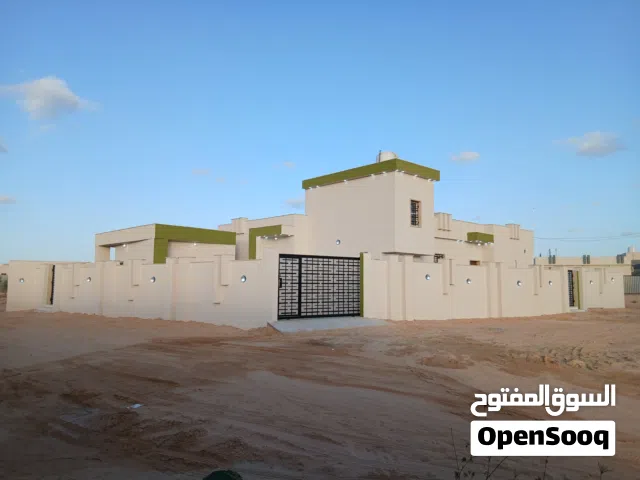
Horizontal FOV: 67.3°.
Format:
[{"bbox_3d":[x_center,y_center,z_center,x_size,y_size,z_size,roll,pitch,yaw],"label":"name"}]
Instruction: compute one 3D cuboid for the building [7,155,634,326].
[{"bbox_3d":[1.842,0.370,32.576,31.000,8.200,22.000,5,-7,-43],"label":"building"}]

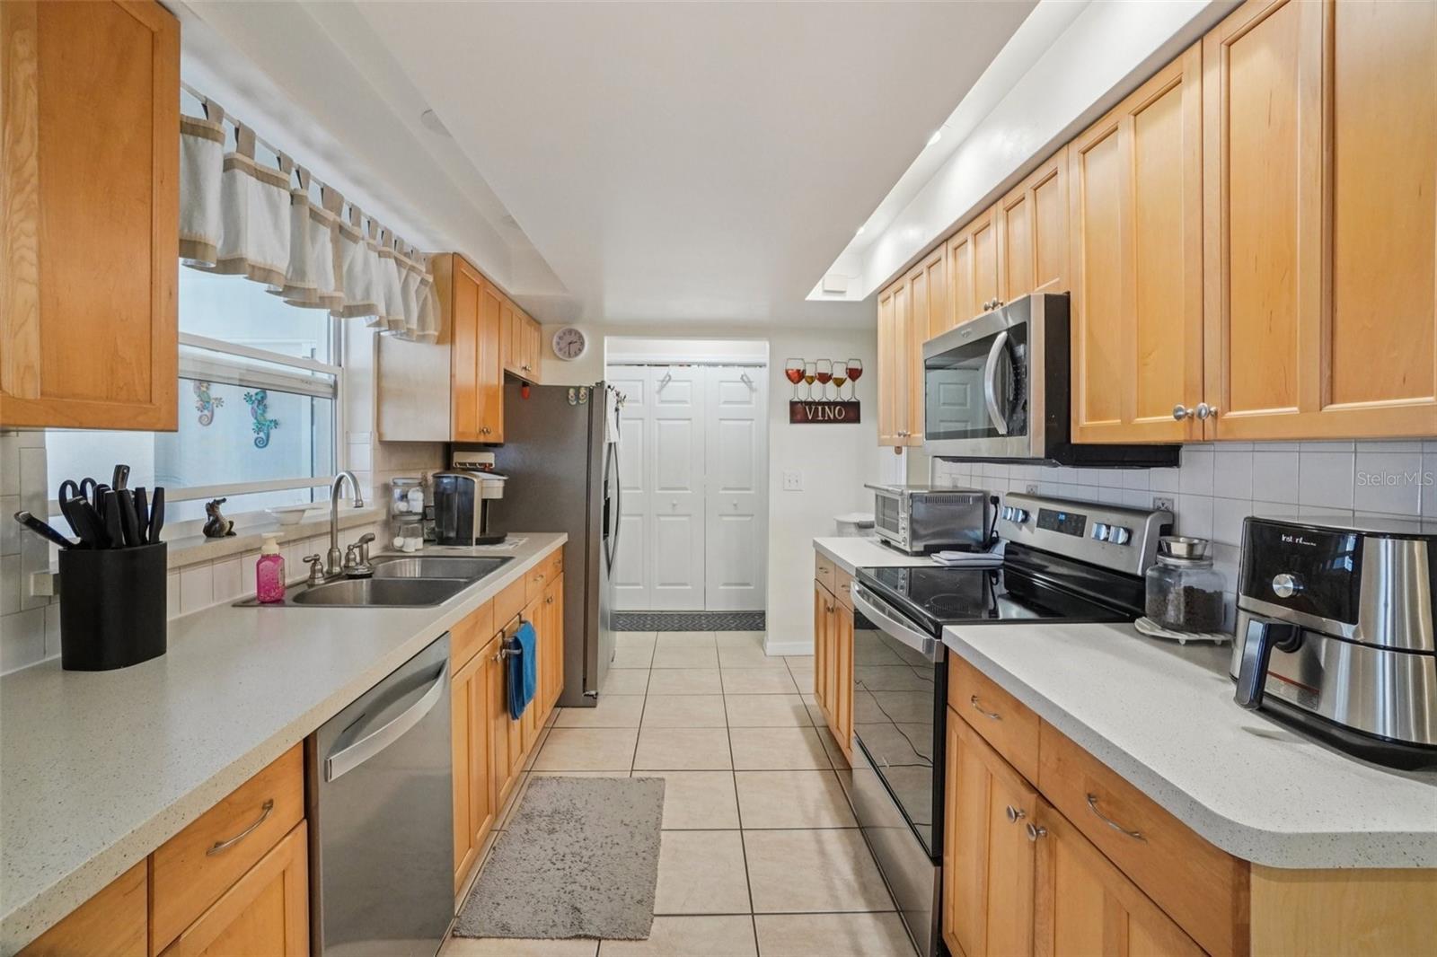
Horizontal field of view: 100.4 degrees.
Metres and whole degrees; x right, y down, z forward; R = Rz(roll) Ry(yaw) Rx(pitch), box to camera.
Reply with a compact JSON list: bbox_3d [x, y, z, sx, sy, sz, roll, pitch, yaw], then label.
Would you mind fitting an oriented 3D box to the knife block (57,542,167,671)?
[{"bbox_3d":[-1.223,0.253,1.215,0.152,0.238,0.108,-1,4,-43],"label":"knife block"}]

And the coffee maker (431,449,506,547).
[{"bbox_3d":[-1.191,0.138,2.902,0.315,0.345,0.240,0,2,-2],"label":"coffee maker"}]

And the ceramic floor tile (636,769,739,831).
[{"bbox_3d":[-0.136,1.255,2.343,0.425,0.010,0.386,1,3,-3],"label":"ceramic floor tile"}]

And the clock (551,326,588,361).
[{"bbox_3d":[-0.956,-0.872,3.860,0.245,0.245,0.040,0,2,-2],"label":"clock"}]

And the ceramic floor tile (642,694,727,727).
[{"bbox_3d":[-0.172,1.215,3.126,0.425,0.010,0.386,1,3,-3],"label":"ceramic floor tile"}]

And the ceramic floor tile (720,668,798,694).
[{"bbox_3d":[0.234,1.204,3.548,0.426,0.010,0.394,1,2,-3],"label":"ceramic floor tile"}]

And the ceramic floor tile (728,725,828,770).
[{"bbox_3d":[0.276,1.244,2.754,0.425,0.010,0.386,1,3,-3],"label":"ceramic floor tile"}]

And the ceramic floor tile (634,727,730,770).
[{"bbox_3d":[-0.156,1.247,2.760,0.432,0.010,0.403,0,2,-2],"label":"ceramic floor tile"}]

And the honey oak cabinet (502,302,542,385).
[{"bbox_3d":[-1.255,-0.760,3.392,0.315,0.370,0.754,1,2,-3],"label":"honey oak cabinet"}]

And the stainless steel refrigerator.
[{"bbox_3d":[-1.008,0.342,3.540,0.830,1.720,0.850,0,2,-2],"label":"stainless steel refrigerator"}]

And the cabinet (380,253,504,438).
[{"bbox_3d":[-1.268,-0.564,2.832,0.305,0.775,0.710,1,3,-3],"label":"cabinet"}]

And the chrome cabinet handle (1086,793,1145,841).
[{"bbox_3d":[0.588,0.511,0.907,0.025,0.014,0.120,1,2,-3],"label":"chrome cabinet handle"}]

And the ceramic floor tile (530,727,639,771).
[{"bbox_3d":[-0.584,1.227,2.714,0.425,0.010,0.386,1,3,-3],"label":"ceramic floor tile"}]

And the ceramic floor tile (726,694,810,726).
[{"bbox_3d":[0.259,1.231,3.180,0.432,0.010,0.403,0,2,-2],"label":"ceramic floor tile"}]

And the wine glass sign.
[{"bbox_3d":[0.687,-0.584,3.914,0.507,0.452,0.025,1,2,-3],"label":"wine glass sign"}]

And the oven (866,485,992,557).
[{"bbox_3d":[1.020,0.198,2.918,0.395,0.277,0.425,1,3,-7],"label":"oven"}]

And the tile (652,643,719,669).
[{"bbox_3d":[-0.214,1.181,3.925,0.426,0.010,0.394,1,2,-3],"label":"tile"}]

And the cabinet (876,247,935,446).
[{"bbox_3d":[0.980,-0.519,2.622,0.325,0.762,0.800,0,2,-2],"label":"cabinet"}]

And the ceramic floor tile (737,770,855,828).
[{"bbox_3d":[0.294,1.264,2.363,0.425,0.010,0.386,1,3,-3],"label":"ceramic floor tile"}]

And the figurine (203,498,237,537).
[{"bbox_3d":[-1.443,0.114,1.732,0.082,0.117,0.060,0,3,-17],"label":"figurine"}]

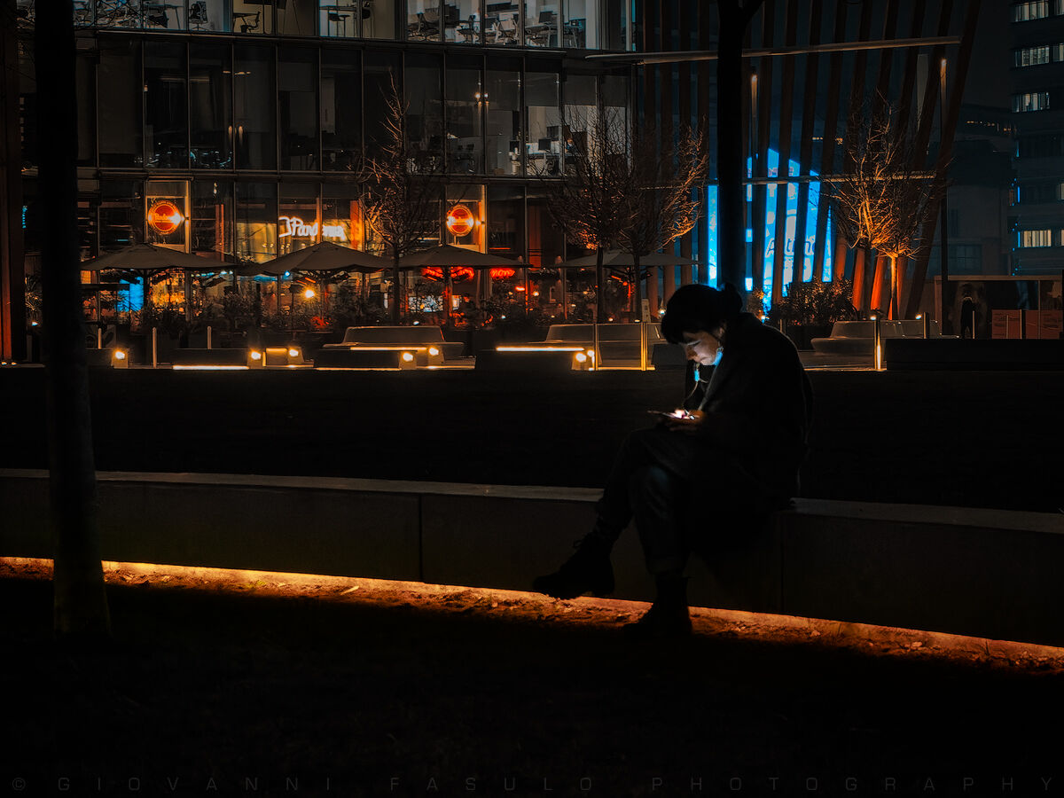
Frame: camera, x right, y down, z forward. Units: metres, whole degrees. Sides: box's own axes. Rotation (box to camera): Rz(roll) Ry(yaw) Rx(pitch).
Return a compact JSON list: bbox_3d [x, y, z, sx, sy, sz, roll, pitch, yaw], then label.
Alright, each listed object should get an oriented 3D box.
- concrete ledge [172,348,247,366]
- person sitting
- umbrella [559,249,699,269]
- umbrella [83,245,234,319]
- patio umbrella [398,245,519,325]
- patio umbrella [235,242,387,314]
[{"bbox_3d":[-7.400,-0.960,60.000,2.100,0.440,0.550,1,2,27],"label":"concrete ledge"},{"bbox_3d":[0.480,0.200,8.750,0.840,1.170,0.520,-1,2,-28],"label":"person sitting"},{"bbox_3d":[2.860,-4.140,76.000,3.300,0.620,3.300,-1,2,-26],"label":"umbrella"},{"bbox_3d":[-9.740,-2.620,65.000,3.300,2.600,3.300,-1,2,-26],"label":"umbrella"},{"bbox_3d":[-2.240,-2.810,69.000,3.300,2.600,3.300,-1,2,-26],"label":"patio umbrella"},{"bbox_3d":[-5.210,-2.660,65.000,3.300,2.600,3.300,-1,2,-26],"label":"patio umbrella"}]

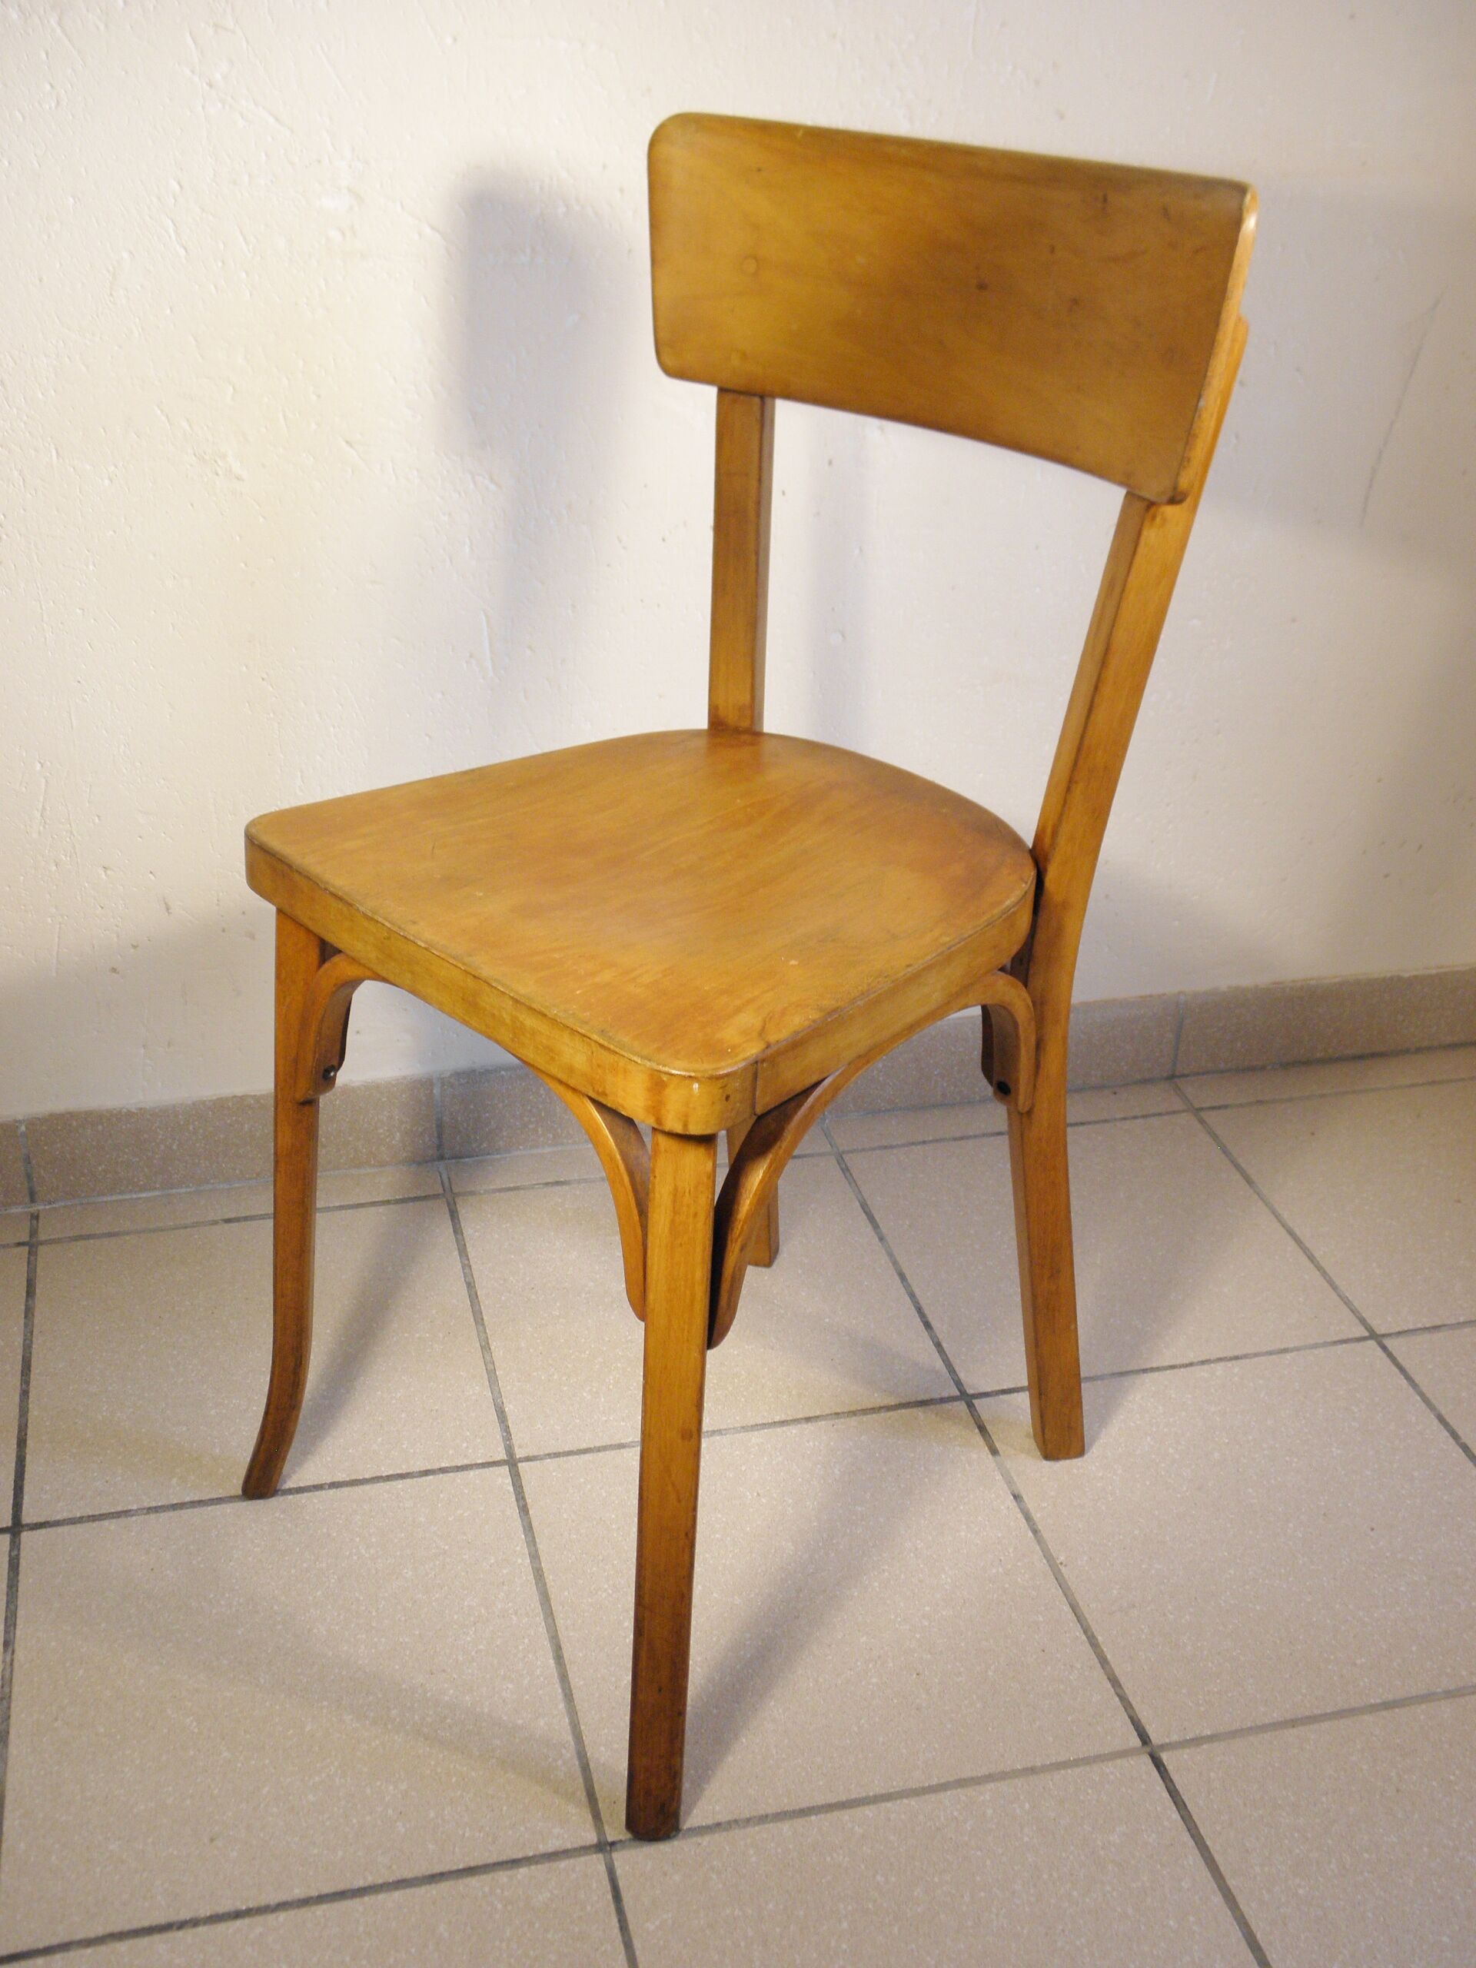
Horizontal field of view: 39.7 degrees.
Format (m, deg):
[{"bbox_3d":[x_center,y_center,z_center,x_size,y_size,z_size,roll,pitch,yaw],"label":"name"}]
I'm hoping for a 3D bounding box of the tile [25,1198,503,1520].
[{"bbox_3d":[-0.341,0.260,1.461,0.313,0.010,0.313,-5,29,-13],"label":"tile"}]

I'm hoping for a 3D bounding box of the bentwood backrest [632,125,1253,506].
[{"bbox_3d":[0.100,-0.372,1.095,0.043,0.151,0.399,-20,35,-41],"label":"bentwood backrest"}]

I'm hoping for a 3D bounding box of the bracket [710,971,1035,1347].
[{"bbox_3d":[0.072,0.075,1.094,0.030,0.147,0.274,24,35,35],"label":"bracket"}]

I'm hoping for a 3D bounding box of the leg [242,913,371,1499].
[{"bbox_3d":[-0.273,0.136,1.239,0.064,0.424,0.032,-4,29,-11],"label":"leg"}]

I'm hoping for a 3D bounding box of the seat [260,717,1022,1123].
[{"bbox_3d":[-0.028,-0.060,1.129,0.359,0.032,0.368,-24,37,-39],"label":"seat"}]

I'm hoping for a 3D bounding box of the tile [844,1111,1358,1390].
[{"bbox_3d":[0.277,0.205,1.608,0.313,0.010,0.313,-5,29,-13],"label":"tile"}]

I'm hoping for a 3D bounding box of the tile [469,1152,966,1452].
[{"bbox_3d":[-0.032,0.233,1.535,0.313,0.010,0.313,-5,29,-13],"label":"tile"}]

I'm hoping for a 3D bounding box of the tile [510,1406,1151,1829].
[{"bbox_3d":[0.045,0.379,1.266,0.313,0.010,0.313,-5,29,-13],"label":"tile"}]

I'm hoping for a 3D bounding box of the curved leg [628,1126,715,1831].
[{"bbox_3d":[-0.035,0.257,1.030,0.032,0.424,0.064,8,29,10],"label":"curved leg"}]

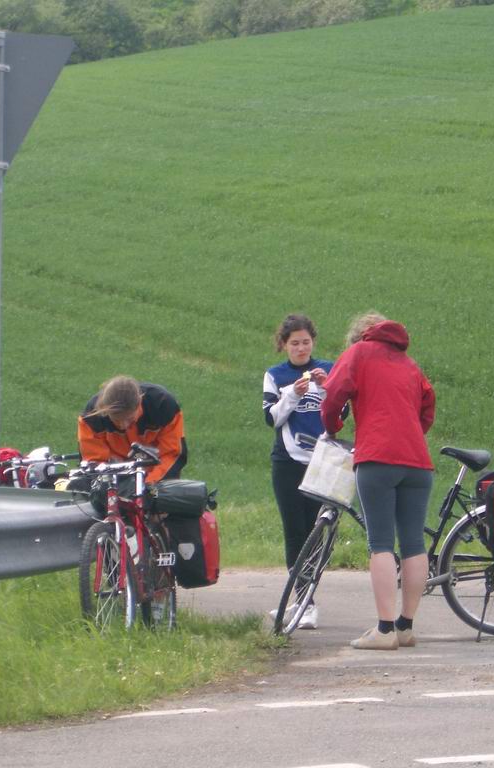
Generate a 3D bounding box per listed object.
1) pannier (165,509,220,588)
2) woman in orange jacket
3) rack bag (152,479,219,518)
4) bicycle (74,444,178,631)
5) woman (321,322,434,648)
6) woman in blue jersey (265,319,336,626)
[{"bbox_3d":[-0.267,0.816,15.500,0.190,0.420,0.300,0,-1,15],"label":"pannier"},{"bbox_3d":[-0.590,0.657,16.000,0.580,1.400,0.700,0,-1,2],"label":"woman in orange jacket"},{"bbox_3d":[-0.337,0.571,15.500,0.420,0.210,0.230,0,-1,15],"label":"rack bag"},{"bbox_3d":[-0.548,0.819,15.000,0.550,1.050,1.700,0,-1,14],"label":"bicycle"},{"bbox_3d":[0.660,0.490,15.600,0.540,1.690,0.480,1,-1,-25],"label":"woman"},{"bbox_3d":[0.311,0.473,16.800,0.450,1.690,0.400,0,-1,-6],"label":"woman in blue jersey"}]

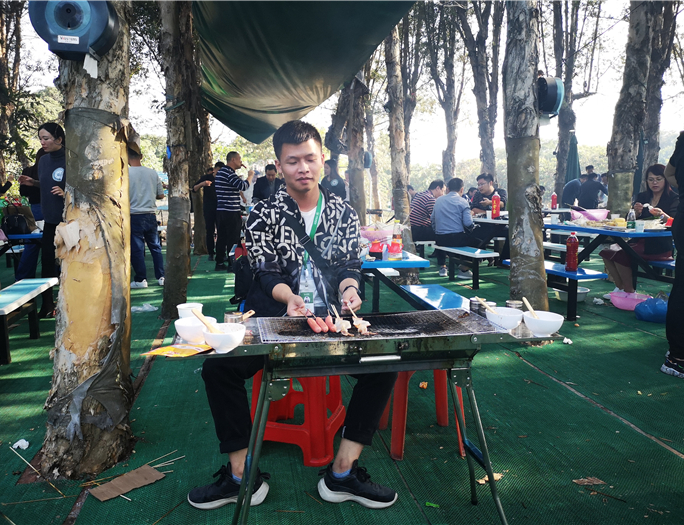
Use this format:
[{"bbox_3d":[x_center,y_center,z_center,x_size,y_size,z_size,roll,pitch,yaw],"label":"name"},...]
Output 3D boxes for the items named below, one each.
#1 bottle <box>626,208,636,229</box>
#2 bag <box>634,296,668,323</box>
[{"bbox_3d":[2.598,-0.392,4.900,0.070,0.180,0.070,0,7,0],"label":"bottle"},{"bbox_3d":[2.650,0.375,4.620,0.360,0.190,0.300,0,7,0],"label":"bag"}]

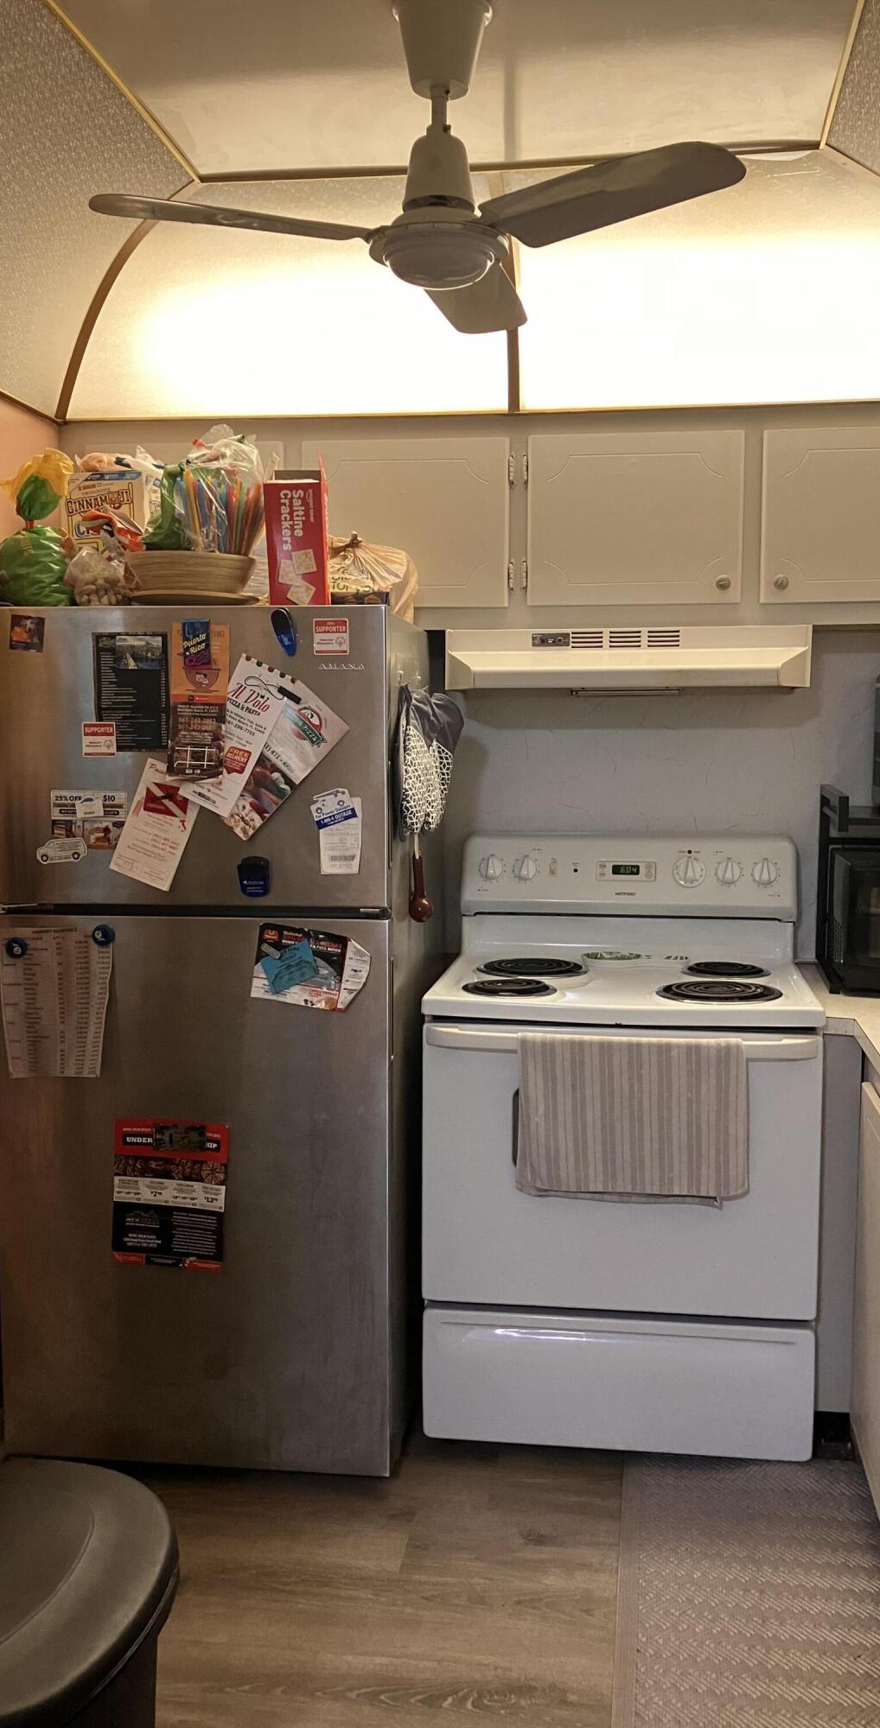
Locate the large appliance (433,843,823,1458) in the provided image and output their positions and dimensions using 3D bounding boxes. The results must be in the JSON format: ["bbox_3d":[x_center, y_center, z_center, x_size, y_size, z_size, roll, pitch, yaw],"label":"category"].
[{"bbox_3d":[0.379,0.559,2.980,0.762,1.192,0.675,1,6,7],"label":"large appliance"}]

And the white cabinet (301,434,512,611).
[{"bbox_3d":[-0.053,-0.730,3.083,0.435,0.355,0.300,1,6,7],"label":"white cabinet"}]

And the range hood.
[{"bbox_3d":[0.398,-0.438,2.995,0.762,0.132,0.440,1,6,7],"label":"range hood"}]

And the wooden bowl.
[{"bbox_3d":[-0.477,-0.553,2.695,0.240,0.088,0.240,0,6,0],"label":"wooden bowl"}]

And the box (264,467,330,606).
[{"bbox_3d":[-0.272,-0.604,2.638,0.106,0.250,0.105,1,6,5],"label":"box"}]

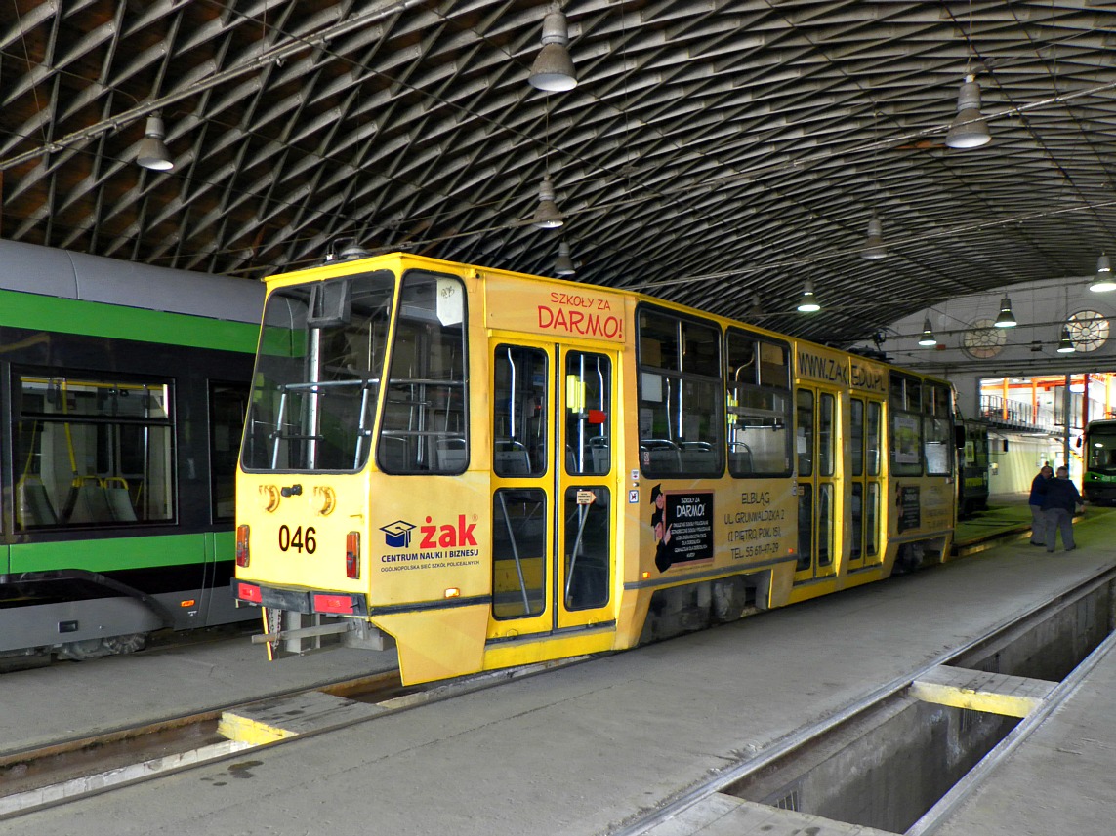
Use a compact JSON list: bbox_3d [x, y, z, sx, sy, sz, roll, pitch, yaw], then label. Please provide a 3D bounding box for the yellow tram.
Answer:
[{"bbox_3d":[2.531,0.703,10.870,2.400,3.360,13.500,-1,-4,41],"label":"yellow tram"}]

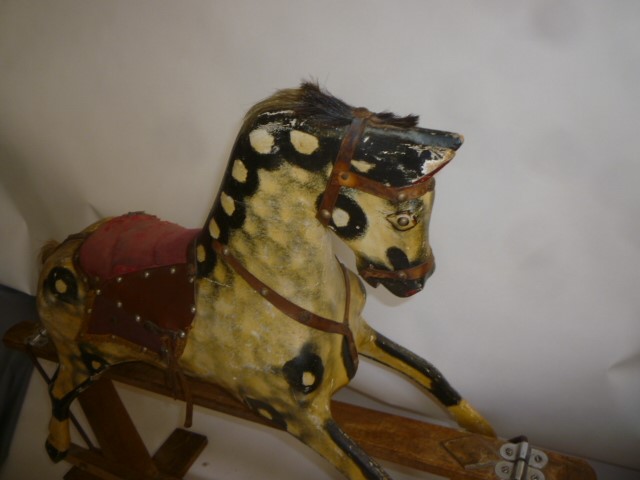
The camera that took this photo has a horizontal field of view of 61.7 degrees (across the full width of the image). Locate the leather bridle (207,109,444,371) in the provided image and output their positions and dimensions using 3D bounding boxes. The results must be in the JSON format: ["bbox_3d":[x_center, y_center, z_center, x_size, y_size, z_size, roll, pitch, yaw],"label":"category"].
[{"bbox_3d":[0.011,0.024,0.869,0.369,0.477,0.239,6,30,27],"label":"leather bridle"}]

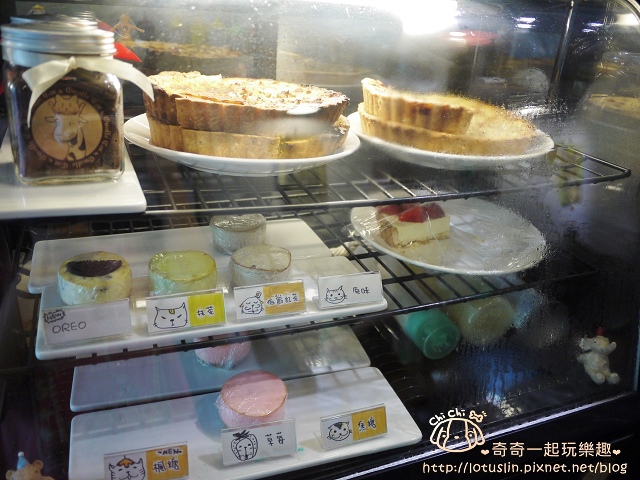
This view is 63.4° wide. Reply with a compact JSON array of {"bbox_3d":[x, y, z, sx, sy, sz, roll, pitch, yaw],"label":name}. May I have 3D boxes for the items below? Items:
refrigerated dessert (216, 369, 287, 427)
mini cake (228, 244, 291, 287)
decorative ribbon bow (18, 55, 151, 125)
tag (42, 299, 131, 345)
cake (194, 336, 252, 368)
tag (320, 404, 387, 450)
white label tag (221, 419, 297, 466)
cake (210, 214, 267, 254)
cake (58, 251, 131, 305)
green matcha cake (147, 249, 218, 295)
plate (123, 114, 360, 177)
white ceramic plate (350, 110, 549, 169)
[{"bbox_3d":[-0.066,0.167,0.525,0.067,0.033,0.067,4,25,-2],"label":"refrigerated dessert"},{"bbox_3d":[-0.055,0.029,0.493,0.056,0.027,0.056,-5,27,-19],"label":"mini cake"},{"bbox_3d":[-0.182,-0.119,0.411,0.098,0.056,0.035,-5,27,-19],"label":"decorative ribbon bow"},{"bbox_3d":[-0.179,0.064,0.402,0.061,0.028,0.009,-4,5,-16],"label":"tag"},{"bbox_3d":[-0.102,0.106,0.550,0.057,0.027,0.057,-5,27,-19],"label":"cake"},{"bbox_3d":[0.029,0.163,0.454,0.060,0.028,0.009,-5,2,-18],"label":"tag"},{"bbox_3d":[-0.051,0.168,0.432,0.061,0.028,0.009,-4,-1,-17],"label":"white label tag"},{"bbox_3d":[-0.101,-0.008,0.644,0.064,0.030,0.064,-5,27,-19],"label":"cake"},{"bbox_3d":[-0.227,0.038,0.528,0.066,0.029,0.066,-5,27,-19],"label":"cake"},{"bbox_3d":[-0.138,0.041,0.528,0.067,0.033,0.067,-5,27,-19],"label":"green matcha cake"},{"bbox_3d":[-0.085,-0.115,0.598,0.263,0.027,0.263,-5,27,-19],"label":"plate"},{"bbox_3d":[0.162,-0.131,0.672,0.262,0.027,0.262,4,25,-2],"label":"white ceramic plate"}]

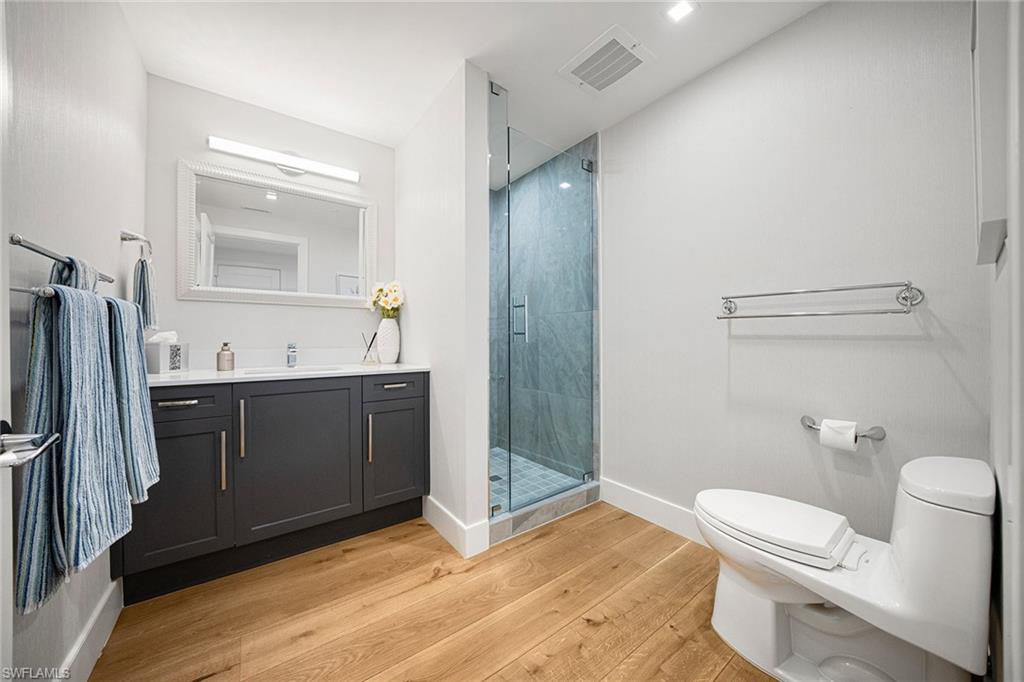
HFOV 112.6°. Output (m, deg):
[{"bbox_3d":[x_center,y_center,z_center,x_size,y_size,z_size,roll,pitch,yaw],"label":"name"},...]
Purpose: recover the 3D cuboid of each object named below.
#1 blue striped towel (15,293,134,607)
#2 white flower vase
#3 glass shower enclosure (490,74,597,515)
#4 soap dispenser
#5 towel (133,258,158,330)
[{"bbox_3d":[-1.090,0.224,0.873,0.110,0.712,0.285,0,0,-36],"label":"blue striped towel"},{"bbox_3d":[-0.856,-0.001,2.374,0.152,0.317,0.152,0,0,-36],"label":"white flower vase"},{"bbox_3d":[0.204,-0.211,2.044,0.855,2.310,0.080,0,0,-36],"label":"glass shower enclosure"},{"bbox_3d":[-1.569,0.084,1.871,0.072,0.153,0.072,0,0,30],"label":"soap dispenser"},{"bbox_3d":[-1.561,-0.195,1.459,0.055,0.295,0.160,0,0,-36],"label":"towel"}]

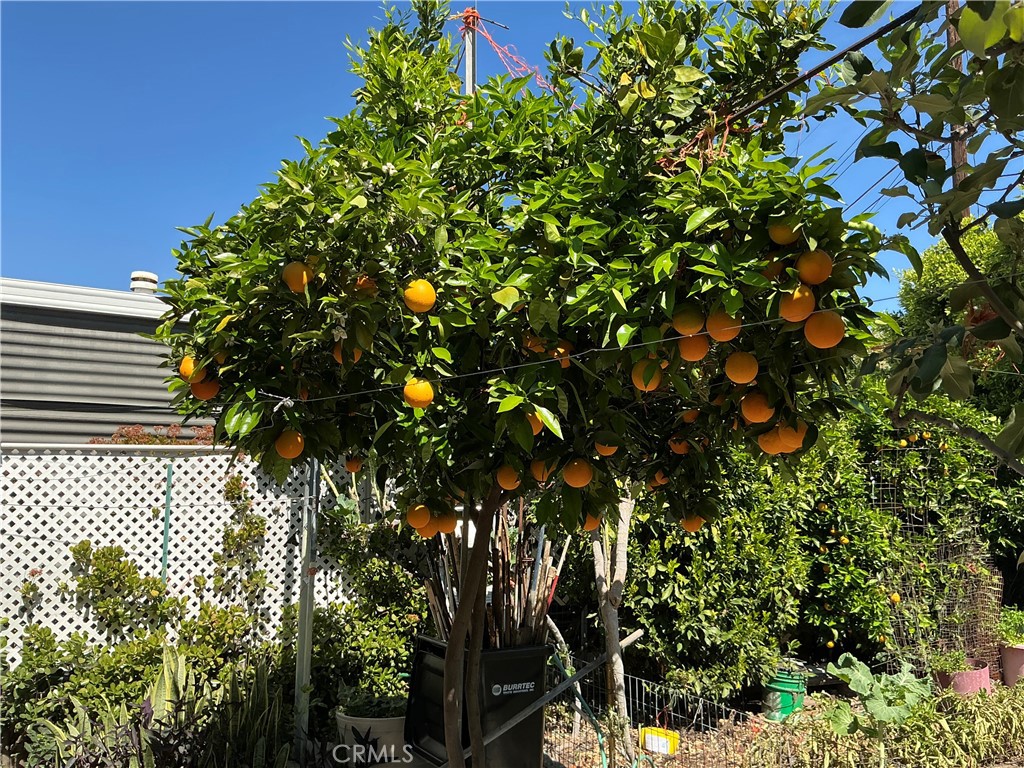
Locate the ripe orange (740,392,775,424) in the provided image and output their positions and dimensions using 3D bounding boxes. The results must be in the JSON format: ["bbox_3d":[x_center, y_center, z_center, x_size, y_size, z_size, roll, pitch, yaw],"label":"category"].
[{"bbox_3d":[0.593,0.058,2.000,0.079,0.079,0.079,0,-6,0],"label":"ripe orange"}]

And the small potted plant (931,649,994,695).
[{"bbox_3d":[3.473,2.245,6.400,0.470,0.400,0.430,0,-6,0],"label":"small potted plant"}]

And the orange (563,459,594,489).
[{"bbox_3d":[0.172,0.231,2.154,0.078,0.078,0.078,0,-7,0],"label":"orange"}]

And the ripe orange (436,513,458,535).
[{"bbox_3d":[-0.228,0.482,2.881,0.080,0.080,0.080,0,-7,0],"label":"ripe orange"}]

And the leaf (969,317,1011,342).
[{"bbox_3d":[0.867,-0.101,1.500,0.073,0.050,0.015,2,-49,6],"label":"leaf"}]

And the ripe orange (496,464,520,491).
[{"bbox_3d":[-0.011,0.318,2.784,0.080,0.080,0.080,0,-7,0],"label":"ripe orange"}]

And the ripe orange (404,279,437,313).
[{"bbox_3d":[-0.225,-0.217,2.039,0.080,0.080,0.080,0,-7,0],"label":"ripe orange"}]

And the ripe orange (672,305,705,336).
[{"bbox_3d":[0.433,-0.158,2.026,0.080,0.080,0.080,1,-5,0],"label":"ripe orange"}]

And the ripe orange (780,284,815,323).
[{"bbox_3d":[0.630,-0.177,1.828,0.081,0.081,0.081,1,-5,0],"label":"ripe orange"}]

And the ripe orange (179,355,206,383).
[{"bbox_3d":[-0.869,-0.041,2.260,0.077,0.077,0.077,0,-7,0],"label":"ripe orange"}]

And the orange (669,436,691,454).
[{"bbox_3d":[0.616,0.220,3.040,0.080,0.080,0.080,0,-7,0],"label":"orange"}]

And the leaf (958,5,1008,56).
[{"bbox_3d":[0.825,-0.621,1.450,0.088,0.095,0.035,0,-6,0],"label":"leaf"}]

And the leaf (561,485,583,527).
[{"bbox_3d":[0.162,0.333,2.250,0.058,0.118,0.030,0,-6,0],"label":"leaf"}]

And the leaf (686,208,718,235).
[{"bbox_3d":[0.458,-0.395,2.000,0.105,0.050,0.015,-38,-32,-18],"label":"leaf"}]

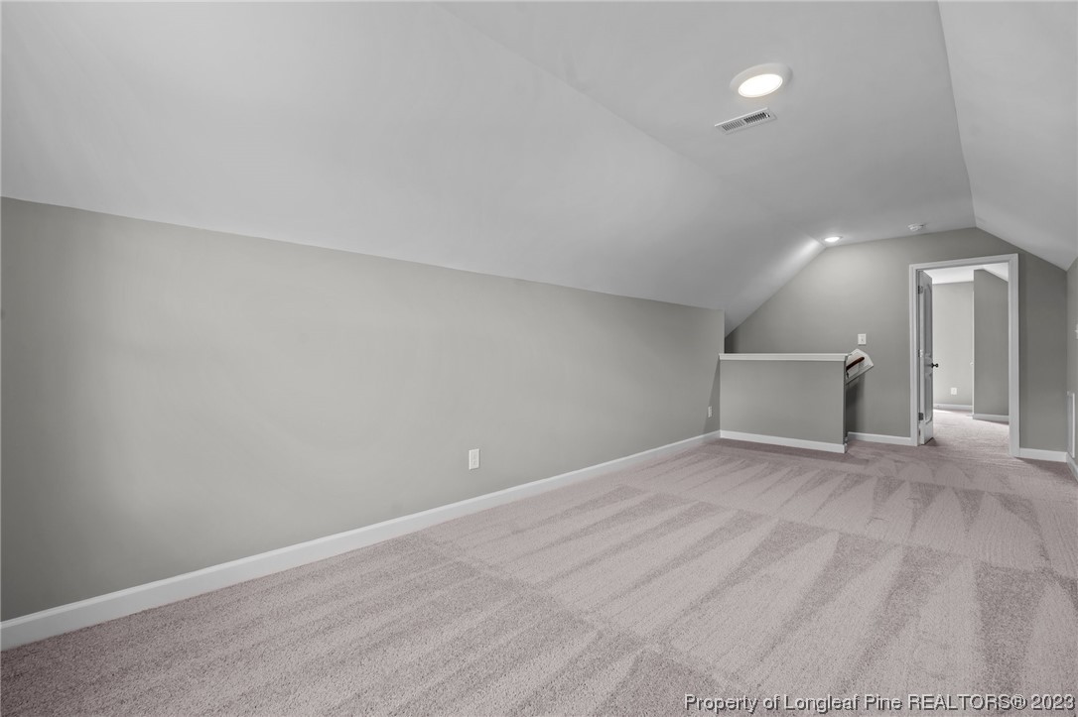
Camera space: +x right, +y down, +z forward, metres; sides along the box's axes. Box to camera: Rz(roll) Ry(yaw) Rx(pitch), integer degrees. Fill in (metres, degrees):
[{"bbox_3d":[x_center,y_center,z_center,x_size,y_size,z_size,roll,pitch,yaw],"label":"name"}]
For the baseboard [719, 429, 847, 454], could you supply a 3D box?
[{"bbox_3d":[2.843,0.982,5.703,1.381,0.100,0.020,0,0,44],"label":"baseboard"}]

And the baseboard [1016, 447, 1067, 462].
[{"bbox_3d":[5.096,0.977,4.842,0.330,0.100,0.020,0,0,44],"label":"baseboard"}]

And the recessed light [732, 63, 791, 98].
[{"bbox_3d":[1.126,-1.395,2.431,0.285,0.027,0.285,0,0,0],"label":"recessed light"}]

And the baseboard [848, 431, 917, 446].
[{"bbox_3d":[4.134,0.978,5.838,0.637,0.100,0.020,0,0,44],"label":"baseboard"}]

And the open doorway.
[{"bbox_3d":[4.692,-0.030,5.315,0.901,2.114,0.150,0,0,44],"label":"open doorway"}]

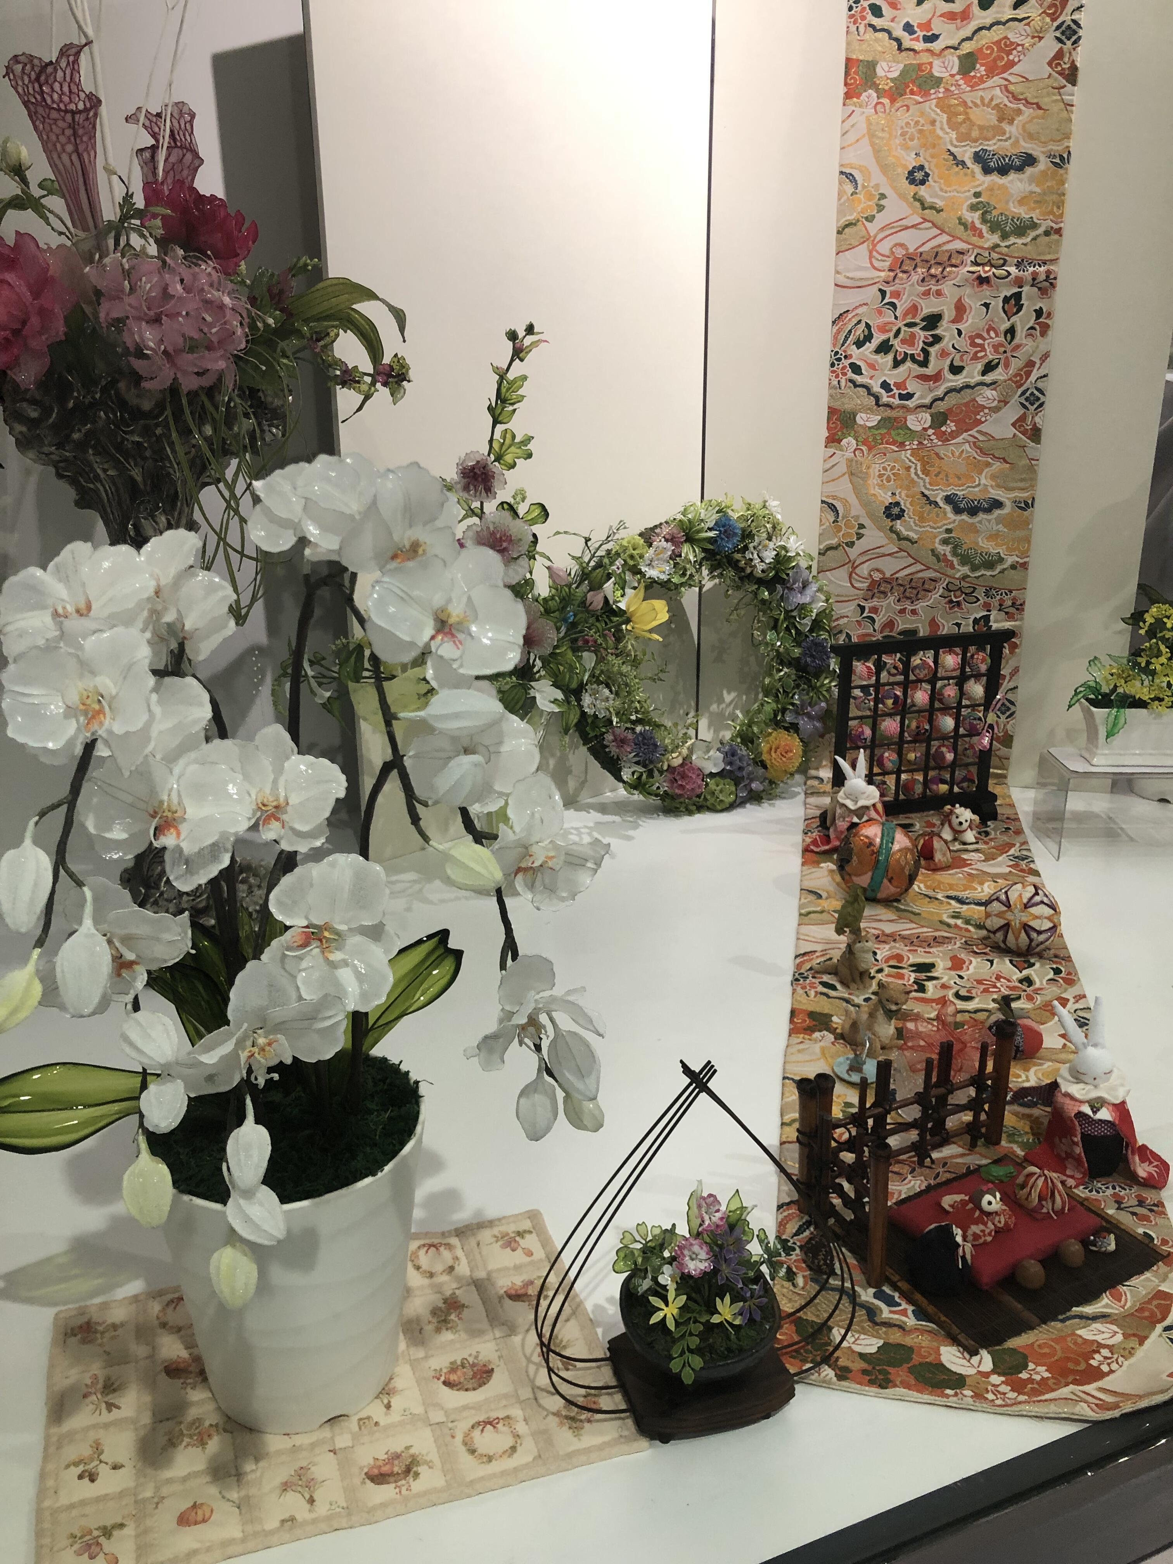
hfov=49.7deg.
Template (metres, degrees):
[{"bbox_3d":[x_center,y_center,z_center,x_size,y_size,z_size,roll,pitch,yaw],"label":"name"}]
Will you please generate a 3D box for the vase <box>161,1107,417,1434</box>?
[{"bbox_3d":[-0.196,0.311,0.864,0.181,0.198,0.181,-1,21,0],"label":"vase"}]

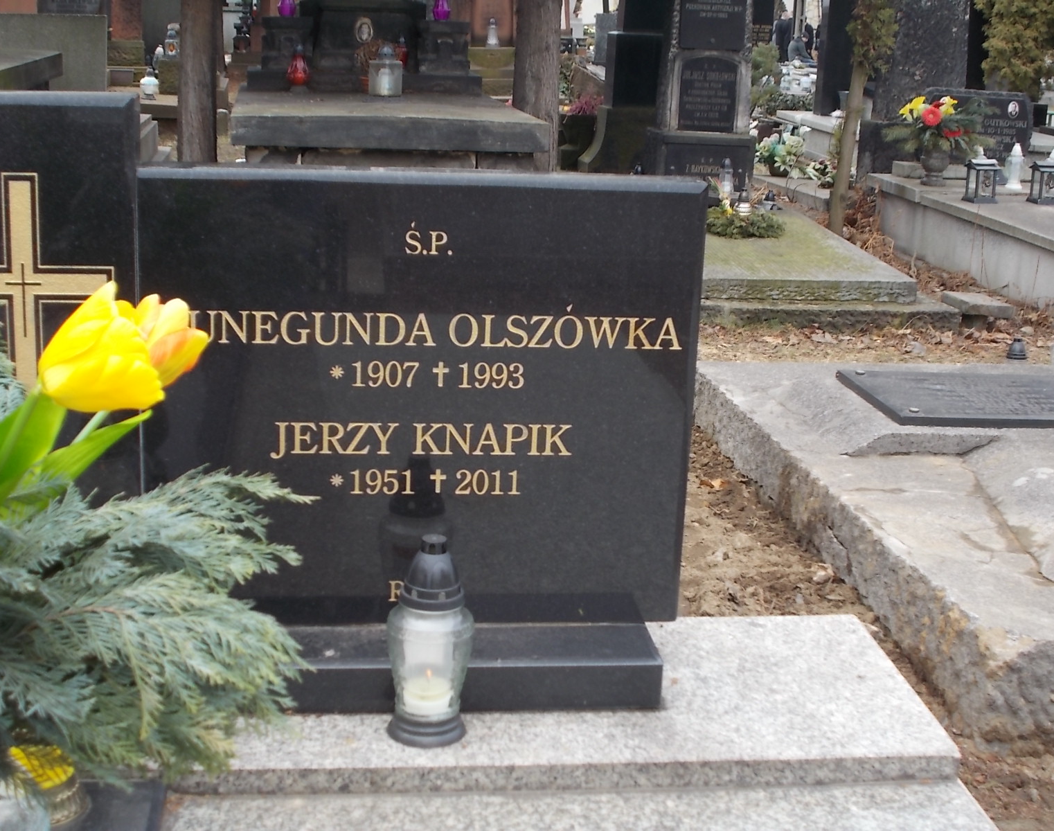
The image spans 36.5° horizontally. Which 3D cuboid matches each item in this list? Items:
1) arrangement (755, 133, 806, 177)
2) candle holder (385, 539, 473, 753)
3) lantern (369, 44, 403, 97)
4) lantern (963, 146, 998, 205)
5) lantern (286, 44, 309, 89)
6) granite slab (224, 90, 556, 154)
[{"bbox_3d":[1.505,-1.540,9.489,0.280,0.235,0.250,0,14,-8],"label":"arrangement"},{"bbox_3d":[-0.130,0.290,2.113,0.115,0.270,0.115,1,14,-6],"label":"candle holder"},{"bbox_3d":[-0.618,-1.523,7.043,0.150,0.222,0.130,0,14,-9],"label":"lantern"},{"bbox_3d":[2.150,-1.123,7.569,0.125,0.215,0.130,-1,15,-12],"label":"lantern"},{"bbox_3d":[-1.016,-1.544,7.113,0.107,0.200,0.107,0,14,-9],"label":"lantern"},{"bbox_3d":[-0.612,-1.212,6.471,1.100,0.100,1.900,0,14,-9],"label":"granite slab"}]

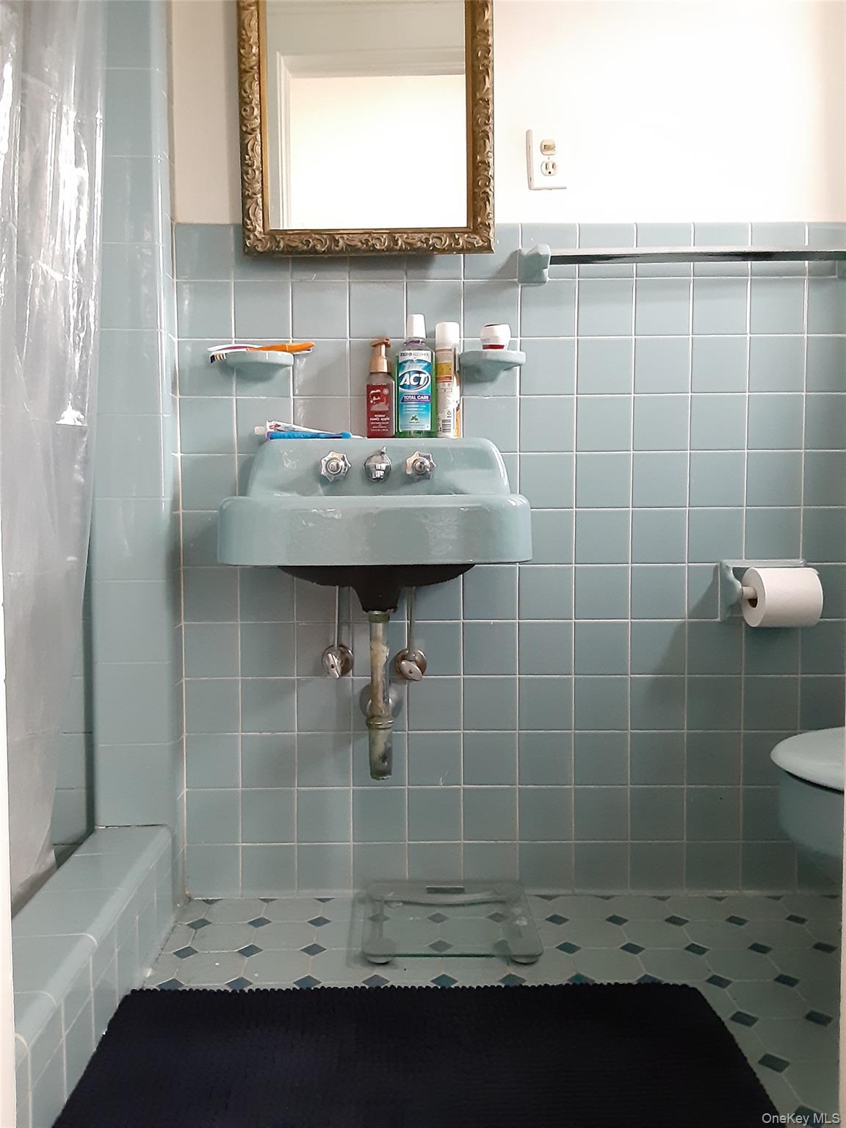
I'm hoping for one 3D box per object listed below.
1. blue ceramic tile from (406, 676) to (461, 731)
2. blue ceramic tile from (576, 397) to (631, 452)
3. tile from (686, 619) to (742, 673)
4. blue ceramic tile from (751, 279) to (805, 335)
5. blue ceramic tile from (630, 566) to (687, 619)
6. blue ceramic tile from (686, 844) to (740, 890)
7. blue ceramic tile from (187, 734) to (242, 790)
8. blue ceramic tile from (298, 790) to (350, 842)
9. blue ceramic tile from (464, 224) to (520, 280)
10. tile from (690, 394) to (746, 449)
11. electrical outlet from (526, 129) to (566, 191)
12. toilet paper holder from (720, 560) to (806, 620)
[{"bbox_3d":[0.023,0.278,1.745,0.108,0.108,0.009,0,3,0],"label":"blue ceramic tile"},{"bbox_3d":[0.349,-0.269,1.698,0.108,0.108,0.009,0,3,1],"label":"blue ceramic tile"},{"bbox_3d":[0.569,0.165,1.723,0.107,0.107,0.010,0,3,0],"label":"tile"},{"bbox_3d":[0.678,-0.494,1.685,0.108,0.108,0.009,0,3,0],"label":"blue ceramic tile"},{"bbox_3d":[0.460,0.056,1.726,0.108,0.108,0.009,0,3,0],"label":"blue ceramic tile"},{"bbox_3d":[0.579,0.604,1.752,0.108,0.098,0.010,0,3,0],"label":"blue ceramic tile"},{"bbox_3d":[-0.413,0.393,1.742,0.108,0.108,0.009,0,3,0],"label":"blue ceramic tile"},{"bbox_3d":[-0.199,0.500,1.752,0.108,0.108,0.010,0,3,0],"label":"blue ceramic tile"},{"bbox_3d":[0.133,-0.599,1.691,0.108,0.108,0.010,0,3,0],"label":"blue ceramic tile"},{"bbox_3d":[0.571,-0.276,1.708,0.108,0.108,0.010,0,3,0],"label":"tile"},{"bbox_3d":[0.237,-0.770,1.673,0.070,0.114,0.009,-3,3,1],"label":"electrical outlet"},{"bbox_3d":[0.664,0.056,1.677,0.166,0.121,0.085,0,3,0],"label":"toilet paper holder"}]

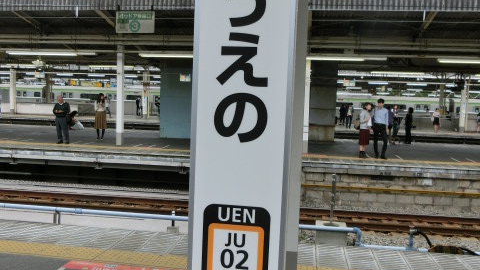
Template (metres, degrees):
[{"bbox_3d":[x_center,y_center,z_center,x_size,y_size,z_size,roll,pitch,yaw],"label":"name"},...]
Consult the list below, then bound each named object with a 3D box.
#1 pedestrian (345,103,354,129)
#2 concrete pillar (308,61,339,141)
[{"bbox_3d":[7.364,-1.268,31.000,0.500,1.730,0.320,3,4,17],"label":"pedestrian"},{"bbox_3d":[3.538,-1.407,19.700,1.120,3.400,1.100,3,4,8],"label":"concrete pillar"}]

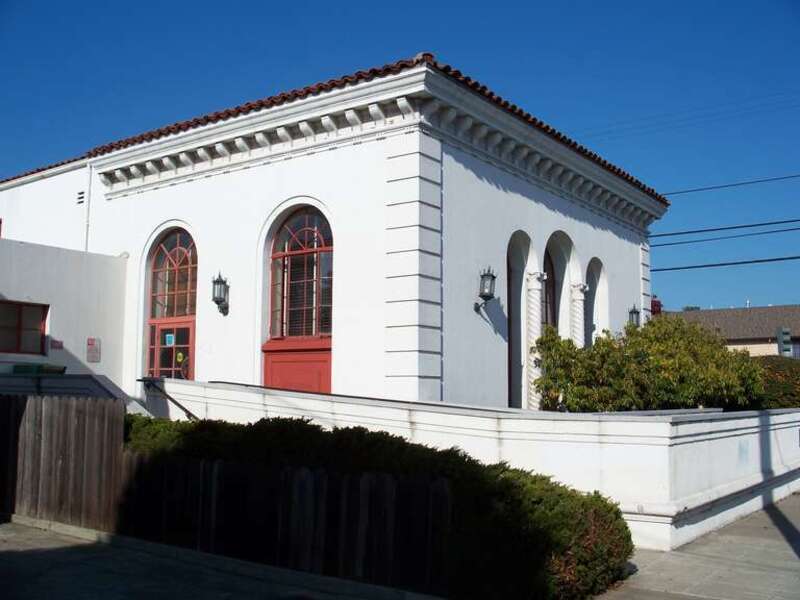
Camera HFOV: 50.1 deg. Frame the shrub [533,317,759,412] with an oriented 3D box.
[{"bbox_3d":[4.654,1.469,15.449,2.658,2.462,5.908,-5,-8,35],"label":"shrub"}]

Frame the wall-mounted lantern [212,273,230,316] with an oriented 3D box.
[{"bbox_3d":[-3.136,-0.101,15.097,0.246,0.778,0.295,-5,-8,35],"label":"wall-mounted lantern"}]

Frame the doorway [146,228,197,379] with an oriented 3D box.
[{"bbox_3d":[-4.268,0.496,16.183,1.477,3.722,0.276,-5,-8,35],"label":"doorway"}]

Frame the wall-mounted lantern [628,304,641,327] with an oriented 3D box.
[{"bbox_3d":[5.300,0.479,19.519,0.325,0.768,0.246,-5,-8,35],"label":"wall-mounted lantern"}]

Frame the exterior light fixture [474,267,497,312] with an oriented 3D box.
[{"bbox_3d":[1.414,-0.173,14.130,0.325,0.768,0.246,-5,-8,35],"label":"exterior light fixture"}]

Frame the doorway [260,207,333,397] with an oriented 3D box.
[{"bbox_3d":[-1.744,0.055,15.045,1.629,3.518,0.239,-4,-8,35],"label":"doorway"}]

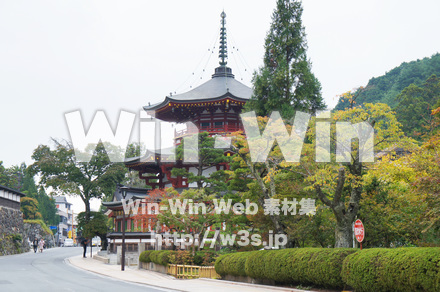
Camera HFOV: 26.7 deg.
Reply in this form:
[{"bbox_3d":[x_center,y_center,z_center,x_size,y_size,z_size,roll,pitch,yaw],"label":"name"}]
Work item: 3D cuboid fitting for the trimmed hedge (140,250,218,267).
[{"bbox_3d":[-2.277,5.548,46.205,2.200,0.800,8.300,1,-6,-13],"label":"trimmed hedge"}]

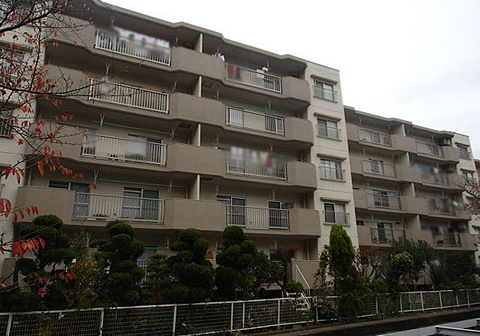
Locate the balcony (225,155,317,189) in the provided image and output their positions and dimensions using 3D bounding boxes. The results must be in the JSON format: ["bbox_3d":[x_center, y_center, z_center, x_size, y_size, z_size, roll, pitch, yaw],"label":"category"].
[{"bbox_3d":[1.566,0.333,19.325,5.598,1.380,1.350,7,-19,-24],"label":"balcony"}]

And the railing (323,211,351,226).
[{"bbox_3d":[5.598,2.983,20.048,1.970,0.750,0.180,7,-19,-24],"label":"railing"}]

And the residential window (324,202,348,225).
[{"bbox_3d":[5.578,2.705,20.282,1.600,1.160,0.150,7,-19,-24],"label":"residential window"}]

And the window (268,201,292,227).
[{"bbox_3d":[2.394,2.830,19.791,1.730,1.830,0.120,7,-19,-24],"label":"window"}]

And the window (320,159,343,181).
[{"bbox_3d":[5.553,0.127,21.082,1.600,1.160,0.150,7,-19,-24],"label":"window"}]

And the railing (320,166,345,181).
[{"bbox_3d":[5.573,0.405,20.848,1.970,0.750,0.180,7,-19,-24],"label":"railing"}]

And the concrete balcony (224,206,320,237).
[{"bbox_3d":[1.591,2.911,18.525,5.598,1.380,1.350,7,-19,-24],"label":"concrete balcony"}]

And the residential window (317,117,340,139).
[{"bbox_3d":[5.527,-2.452,21.883,1.600,1.160,0.150,7,-19,-24],"label":"residential window"}]

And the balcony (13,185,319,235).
[{"bbox_3d":[-2.342,2.394,16.733,14.305,1.380,1.350,7,-19,-24],"label":"balcony"}]

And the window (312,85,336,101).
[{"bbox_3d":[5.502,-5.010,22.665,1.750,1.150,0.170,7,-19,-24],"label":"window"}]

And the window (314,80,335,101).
[{"bbox_3d":[5.502,-5.031,22.683,1.600,1.160,0.150,7,-19,-24],"label":"window"}]

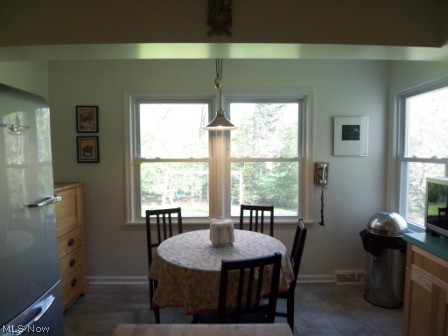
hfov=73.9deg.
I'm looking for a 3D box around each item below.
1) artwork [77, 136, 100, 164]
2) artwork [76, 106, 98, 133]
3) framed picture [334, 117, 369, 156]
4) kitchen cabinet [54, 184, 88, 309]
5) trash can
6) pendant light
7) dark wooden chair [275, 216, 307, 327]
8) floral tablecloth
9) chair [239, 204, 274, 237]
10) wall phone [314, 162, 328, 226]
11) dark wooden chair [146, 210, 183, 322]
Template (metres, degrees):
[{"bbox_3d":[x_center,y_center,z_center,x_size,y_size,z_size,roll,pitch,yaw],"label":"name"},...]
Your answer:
[{"bbox_3d":[-1.460,-0.195,3.207,0.237,0.287,0.023,0,4,0],"label":"artwork"},{"bbox_3d":[-1.461,-0.515,3.185,0.234,0.289,0.023,0,4,0],"label":"artwork"},{"bbox_3d":[1.365,-0.339,3.194,0.377,0.418,0.035,0,4,0],"label":"framed picture"},{"bbox_3d":[-1.641,0.765,2.622,0.463,1.154,0.805,0,4,0],"label":"kitchen cabinet"},{"bbox_3d":[1.606,0.866,2.940,0.413,0.891,0.403,3,5,37],"label":"trash can"},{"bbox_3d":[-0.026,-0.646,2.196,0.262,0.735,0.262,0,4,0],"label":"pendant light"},{"bbox_3d":[0.383,0.898,2.391,0.493,0.906,0.413,0,4,6],"label":"dark wooden chair"},{"bbox_3d":[-0.030,0.749,2.300,1.067,0.312,1.047,0,4,0],"label":"floral tablecloth"},{"bbox_3d":[0.302,0.865,2.893,0.413,0.906,0.493,1,4,12],"label":"chair"},{"bbox_3d":[1.047,0.292,3.204,0.141,0.695,0.101,0,4,0],"label":"wall phone"},{"bbox_3d":[-0.483,0.878,2.732,0.413,0.906,0.493,-2,4,-25],"label":"dark wooden chair"}]

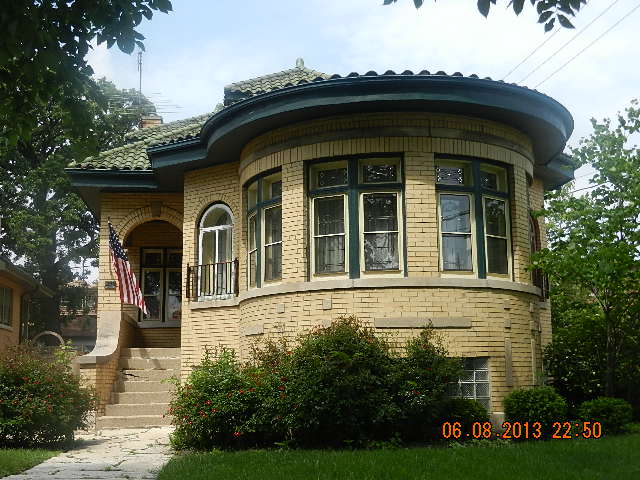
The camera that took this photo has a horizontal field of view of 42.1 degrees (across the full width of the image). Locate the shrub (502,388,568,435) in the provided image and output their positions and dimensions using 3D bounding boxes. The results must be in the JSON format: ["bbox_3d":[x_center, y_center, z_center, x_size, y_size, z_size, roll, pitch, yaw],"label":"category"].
[{"bbox_3d":[2.846,2.266,10.971,0.850,0.646,0.820,-1,-9,0],"label":"shrub"}]

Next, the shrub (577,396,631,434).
[{"bbox_3d":[3.879,2.376,11.254,0.730,0.495,0.700,-1,-9,0],"label":"shrub"}]

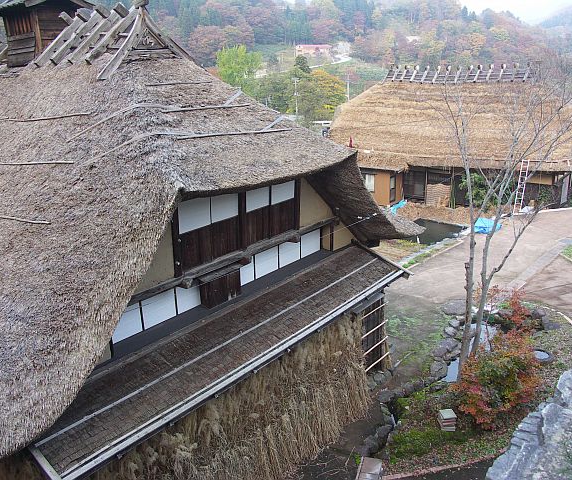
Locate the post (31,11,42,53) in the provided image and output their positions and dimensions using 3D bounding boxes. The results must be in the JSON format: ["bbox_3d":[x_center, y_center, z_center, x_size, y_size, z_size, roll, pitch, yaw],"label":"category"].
[{"bbox_3d":[-6.649,-5.520,13.793,0.130,1.120,0.130,15,24,38],"label":"post"}]

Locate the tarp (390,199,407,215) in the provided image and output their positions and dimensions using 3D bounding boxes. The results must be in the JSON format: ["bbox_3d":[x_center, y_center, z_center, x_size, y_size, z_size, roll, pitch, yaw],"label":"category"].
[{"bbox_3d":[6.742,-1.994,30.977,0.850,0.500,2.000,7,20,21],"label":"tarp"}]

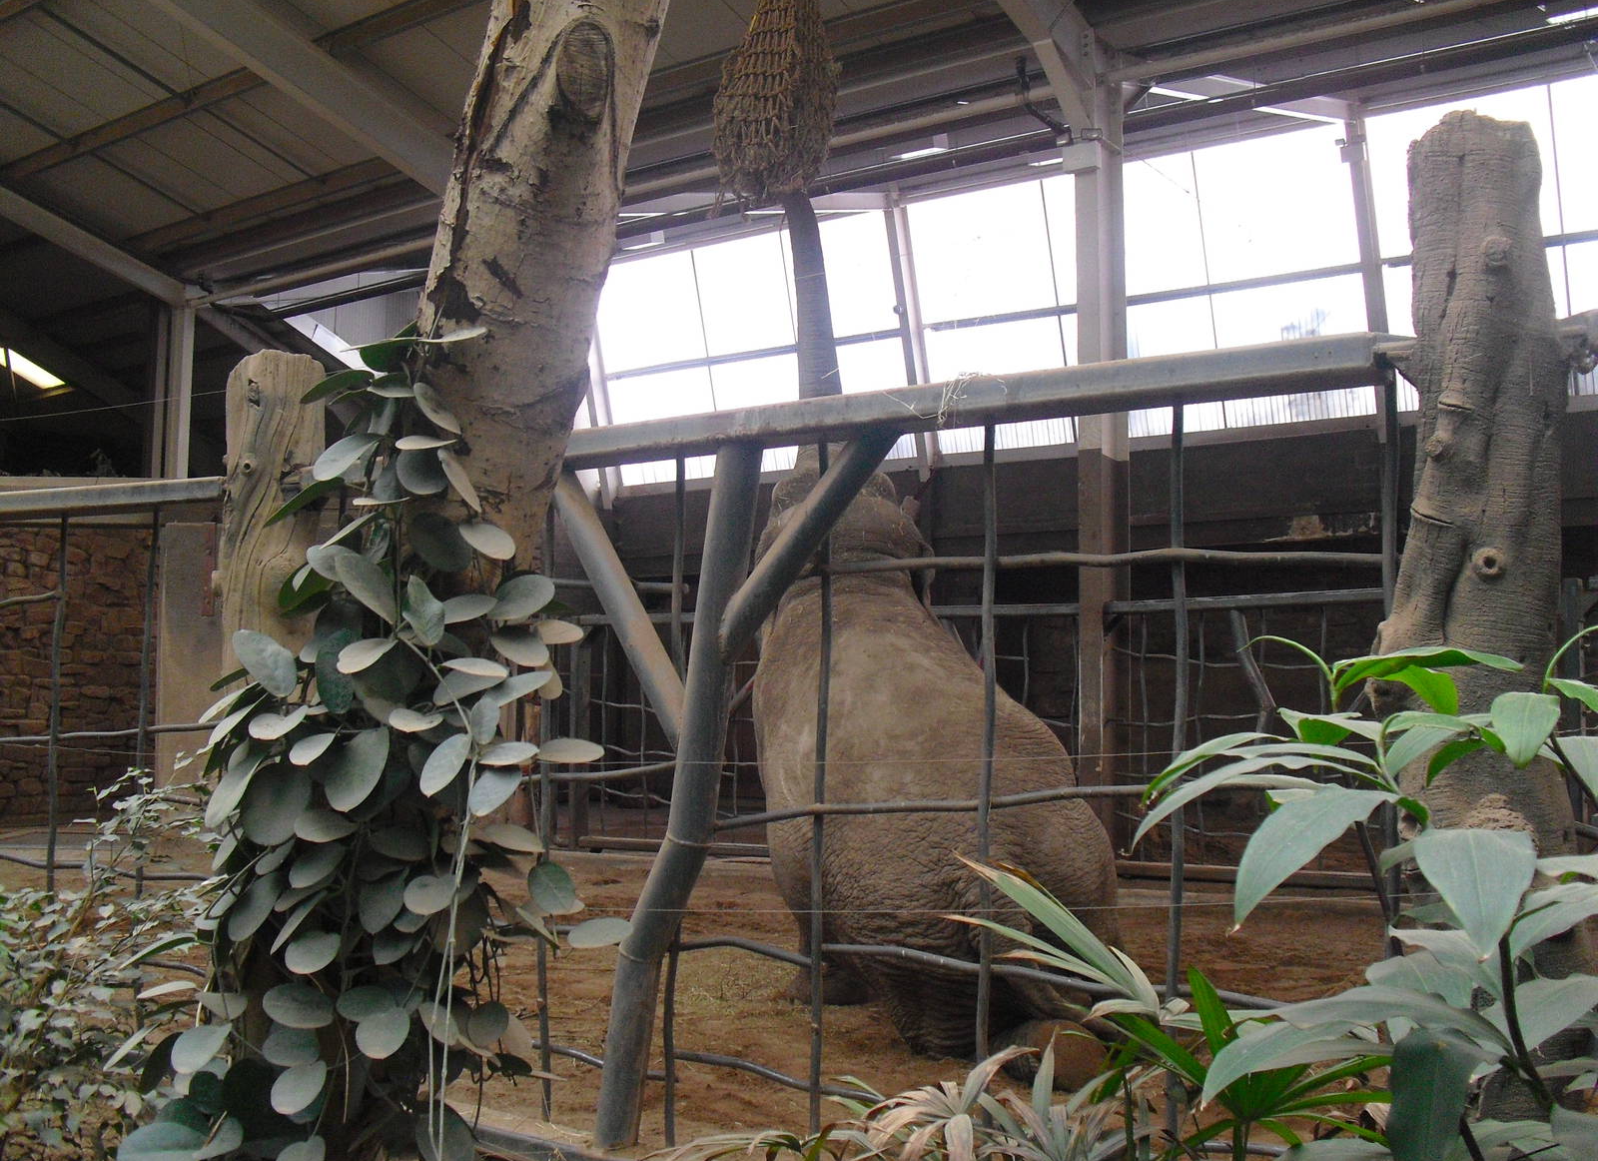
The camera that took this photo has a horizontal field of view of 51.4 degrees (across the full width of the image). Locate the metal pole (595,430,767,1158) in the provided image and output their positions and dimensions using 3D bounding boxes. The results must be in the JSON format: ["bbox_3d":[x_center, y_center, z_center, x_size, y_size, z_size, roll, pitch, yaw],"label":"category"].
[{"bbox_3d":[-0.375,0.678,5.217,0.210,2.230,0.150,10,2,35],"label":"metal pole"}]

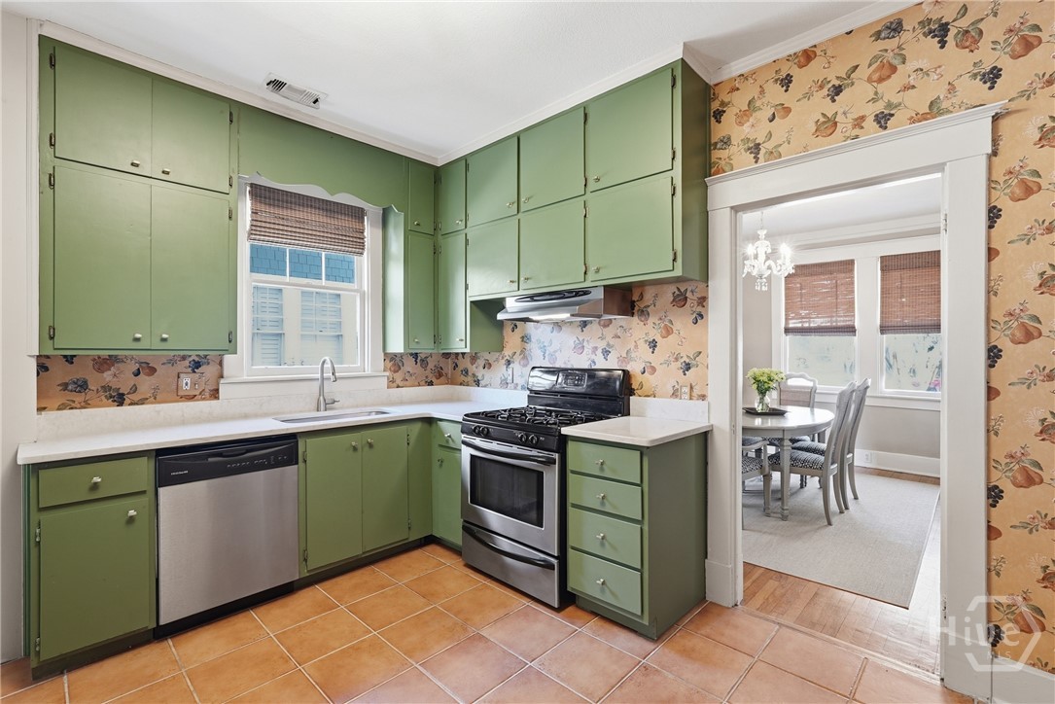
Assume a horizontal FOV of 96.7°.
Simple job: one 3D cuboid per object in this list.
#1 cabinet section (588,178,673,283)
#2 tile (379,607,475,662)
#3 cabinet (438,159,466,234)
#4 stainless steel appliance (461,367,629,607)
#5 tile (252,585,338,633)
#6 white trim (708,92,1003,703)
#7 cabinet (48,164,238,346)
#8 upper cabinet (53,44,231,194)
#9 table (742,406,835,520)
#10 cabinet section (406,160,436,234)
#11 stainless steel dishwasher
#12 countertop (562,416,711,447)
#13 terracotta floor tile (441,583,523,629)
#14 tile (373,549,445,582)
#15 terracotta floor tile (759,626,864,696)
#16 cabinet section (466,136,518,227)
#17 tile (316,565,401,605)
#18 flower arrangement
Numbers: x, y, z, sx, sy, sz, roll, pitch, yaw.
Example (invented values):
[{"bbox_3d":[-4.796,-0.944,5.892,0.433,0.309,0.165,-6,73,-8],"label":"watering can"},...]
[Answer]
[{"bbox_3d":[0.641,-0.634,2.616,0.524,0.474,0.320,-1,-1,43],"label":"cabinet section"},{"bbox_3d":[-0.466,1.310,2.183,0.330,0.010,0.330,0,0,43],"label":"tile"},{"bbox_3d":[-0.436,-1.132,3.569,0.309,0.514,0.323,0,0,44],"label":"cabinet"},{"bbox_3d":[0.098,0.706,2.825,0.762,1.200,0.730,0,0,43],"label":"stainless steel appliance"},{"bbox_3d":[-1.185,1.313,2.401,0.330,0.010,0.330,0,0,43],"label":"tile"},{"bbox_3d":[1.366,0.199,2.122,1.104,2.214,0.128,0,0,43],"label":"white trim"},{"bbox_3d":[-1.985,-0.416,2.440,0.303,0.844,0.723,0,0,43],"label":"cabinet"},{"bbox_3d":[-2.002,-1.145,2.474,0.300,0.520,0.704,0,0,43],"label":"upper cabinet"},{"bbox_3d":[2.139,0.933,4.240,1.010,0.740,1.760,0,0,43],"label":"table"},{"bbox_3d":[-0.904,-1.167,3.667,0.300,0.544,0.239,-1,-1,43],"label":"cabinet section"},{"bbox_3d":[-1.636,0.874,2.482,0.585,0.874,0.598,0,0,44],"label":"stainless steel dishwasher"},{"bbox_3d":[0.577,0.400,2.426,0.502,0.034,0.640,0,0,43],"label":"countertop"},{"bbox_3d":[-0.235,1.310,2.427,0.331,0.010,0.331,0,0,44],"label":"terracotta floor tile"},{"bbox_3d":[-0.723,1.314,2.889,0.330,0.010,0.330,0,0,43],"label":"tile"},{"bbox_3d":[1.200,1.303,1.986,0.331,0.010,0.323,0,0,44],"label":"terracotta floor tile"},{"bbox_3d":[-0.148,-1.165,3.367,0.528,0.524,0.320,-1,-1,43],"label":"cabinet section"},{"bbox_3d":[-0.957,1.318,2.652,0.330,0.012,0.330,0,0,43],"label":"tile"},{"bbox_3d":[2.130,0.335,4.211,0.296,0.395,0.296,0,0,44],"label":"flower arrangement"}]

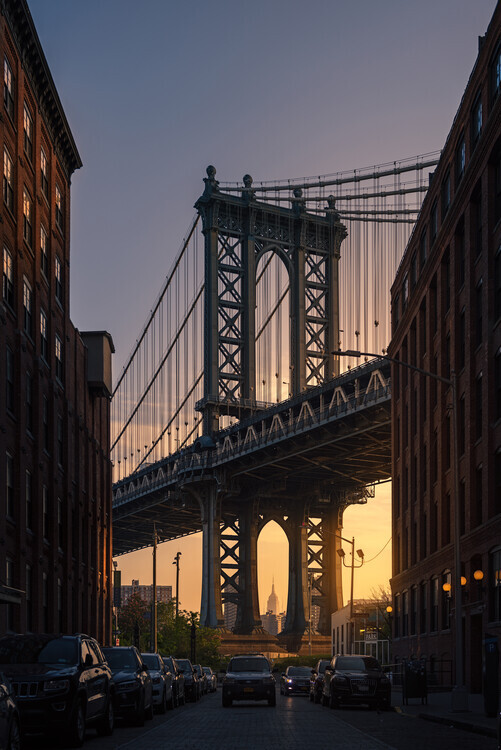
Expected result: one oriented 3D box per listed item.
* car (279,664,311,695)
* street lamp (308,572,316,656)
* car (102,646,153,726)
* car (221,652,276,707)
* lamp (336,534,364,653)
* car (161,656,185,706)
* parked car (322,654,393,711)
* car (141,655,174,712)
[{"bbox_3d":[2.620,15.464,44.433,1.840,1.460,4.750,0,-19,-1],"label":"car"},{"bbox_3d":[5.230,21.484,74.457,0.700,9.110,0.400,0,-19,0],"label":"street lamp"},{"bbox_3d":[-3.450,7.803,22.036,1.920,1.790,4.800,0,-19,-1],"label":"car"},{"bbox_3d":[-0.030,10.955,31.480,1.800,1.750,4.430,0,-19,1],"label":"car"},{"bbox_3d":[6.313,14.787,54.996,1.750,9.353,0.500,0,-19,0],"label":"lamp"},{"bbox_3d":[-3.470,11.549,32.975,1.830,1.720,4.500,0,-19,1],"label":"car"},{"bbox_3d":[3.540,10.395,29.775,1.950,1.720,4.900,0,-19,1],"label":"parked car"},{"bbox_3d":[-3.490,9.783,27.881,1.900,1.760,4.750,0,-19,1],"label":"car"}]

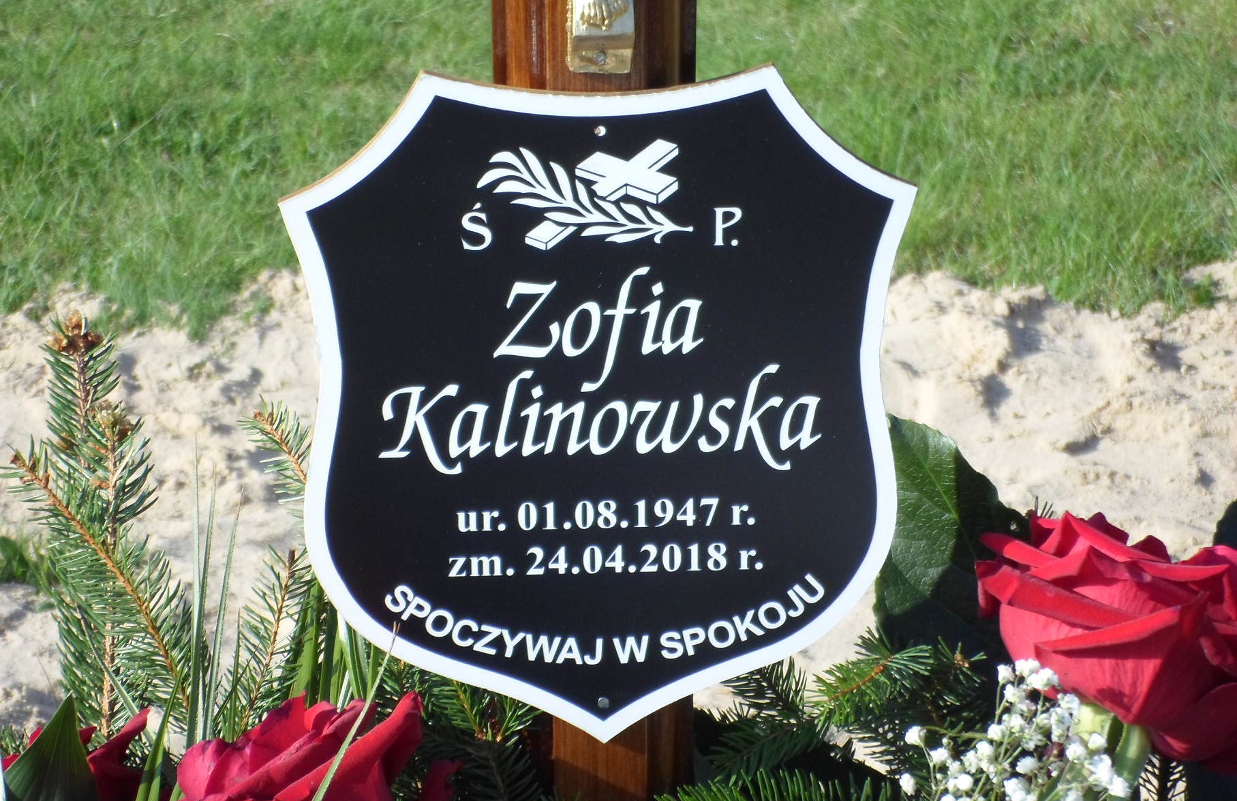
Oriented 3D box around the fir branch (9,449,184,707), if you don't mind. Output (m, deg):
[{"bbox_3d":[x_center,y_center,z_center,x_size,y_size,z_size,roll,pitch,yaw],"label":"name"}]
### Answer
[{"bbox_3d":[-0.202,0.069,1.730,0.042,0.118,0.035,-35,20,0],"label":"fir branch"}]

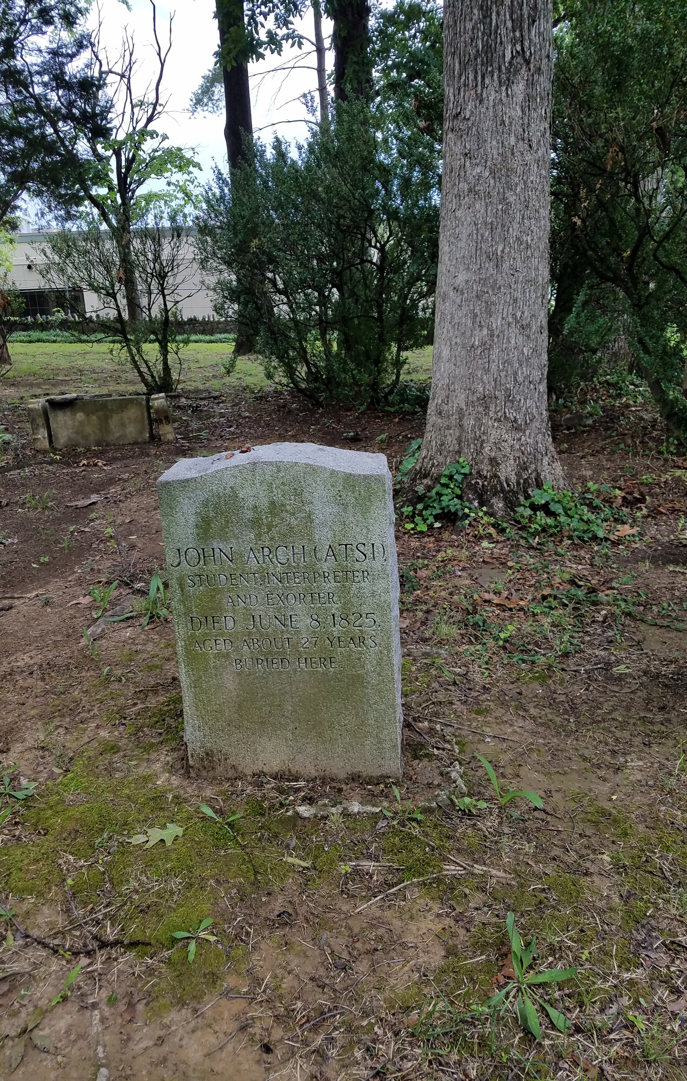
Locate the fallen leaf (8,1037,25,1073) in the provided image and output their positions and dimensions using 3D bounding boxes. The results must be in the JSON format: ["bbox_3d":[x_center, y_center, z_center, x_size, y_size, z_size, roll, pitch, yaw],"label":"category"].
[{"bbox_3d":[-0.667,1.051,1.663,0.027,0.012,0.090,-1,16,-2],"label":"fallen leaf"}]

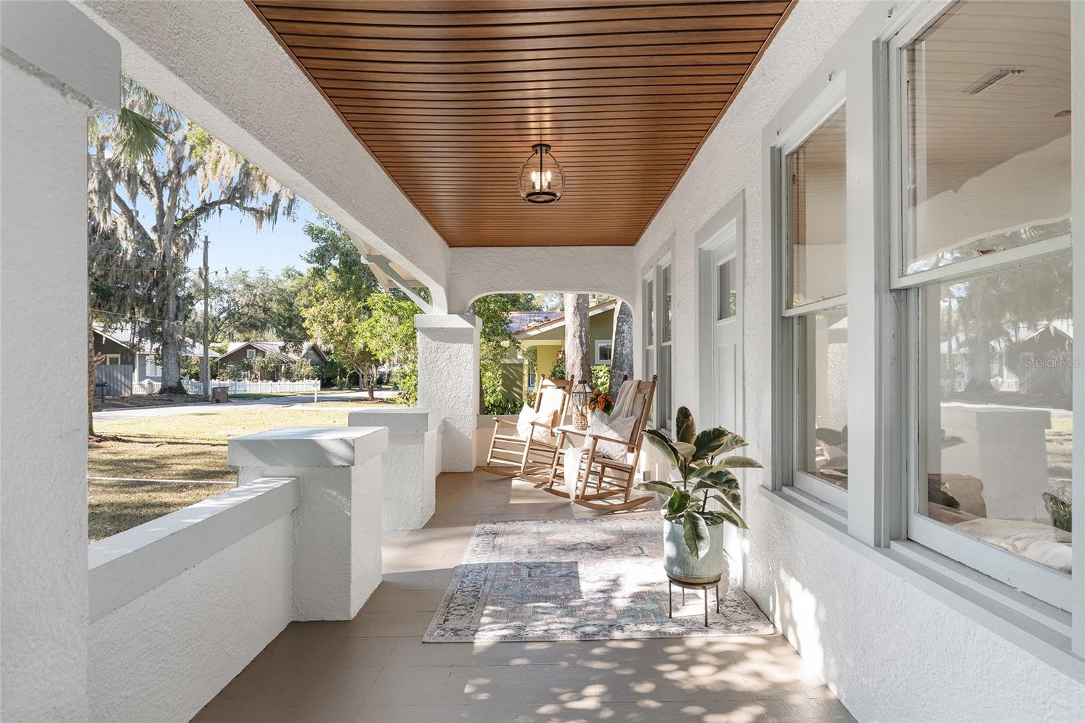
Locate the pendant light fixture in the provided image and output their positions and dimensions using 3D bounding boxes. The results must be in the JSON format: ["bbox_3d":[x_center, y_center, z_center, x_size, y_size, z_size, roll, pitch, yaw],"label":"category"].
[{"bbox_3d":[-0.006,-1.330,4.030,0.335,0.375,0.335,0,-1,1],"label":"pendant light fixture"}]

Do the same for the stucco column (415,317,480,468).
[{"bbox_3d":[-1.150,0.384,7.120,0.680,1.885,0.695,0,-1,1],"label":"stucco column"}]

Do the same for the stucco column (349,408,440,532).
[{"bbox_3d":[-1.148,0.839,4.585,0.595,0.885,0.597,0,-1,1],"label":"stucco column"}]

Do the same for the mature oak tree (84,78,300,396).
[{"bbox_3d":[-24.300,-8.500,38.000,17.000,21.000,16.000,1,-1,-33],"label":"mature oak tree"}]

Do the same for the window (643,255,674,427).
[{"bbox_3d":[1.170,-0.165,5.800,0.120,1.630,1.700,0,-1,1],"label":"window"}]

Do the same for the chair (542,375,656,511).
[{"bbox_3d":[0.530,0.705,5.205,0.870,1.175,0.630,0,-1,-26],"label":"chair"}]

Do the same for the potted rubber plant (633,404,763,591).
[{"bbox_3d":[0.760,0.648,2.820,0.570,0.855,0.610,0,-1,1],"label":"potted rubber plant"}]

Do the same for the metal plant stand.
[{"bbox_3d":[0.745,1.148,2.815,0.265,0.205,0.265,0,-1,1],"label":"metal plant stand"}]

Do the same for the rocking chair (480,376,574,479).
[{"bbox_3d":[-0.130,0.727,6.435,0.870,1.175,0.630,1,-1,-44],"label":"rocking chair"}]

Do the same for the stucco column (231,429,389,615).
[{"bbox_3d":[-1.179,0.811,2.995,0.595,0.880,0.595,0,-1,1],"label":"stucco column"}]

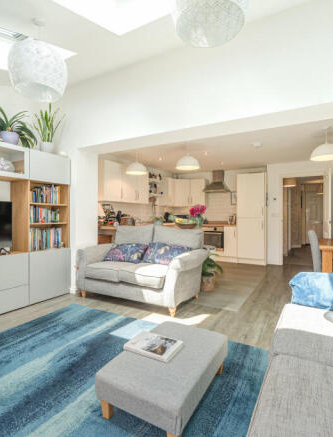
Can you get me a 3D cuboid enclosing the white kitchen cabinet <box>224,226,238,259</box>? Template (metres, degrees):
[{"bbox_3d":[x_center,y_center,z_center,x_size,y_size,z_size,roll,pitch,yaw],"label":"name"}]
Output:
[{"bbox_3d":[1.675,0.580,5.890,0.300,0.760,0.580,0,0,31],"label":"white kitchen cabinet"}]

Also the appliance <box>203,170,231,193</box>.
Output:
[{"bbox_3d":[1.353,-0.981,6.359,0.600,0.640,0.480,0,0,29],"label":"appliance"}]

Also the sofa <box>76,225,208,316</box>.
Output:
[{"bbox_3d":[-0.325,0.590,3.255,1.610,0.960,0.950,0,0,29],"label":"sofa"}]

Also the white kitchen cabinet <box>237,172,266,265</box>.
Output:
[{"bbox_3d":[2.151,0.009,5.860,0.640,2.160,0.600,0,0,29],"label":"white kitchen cabinet"}]

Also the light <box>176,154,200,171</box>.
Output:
[{"bbox_3d":[0.344,-0.950,3.880,0.390,0.240,0.390,0,0,0],"label":"light"}]

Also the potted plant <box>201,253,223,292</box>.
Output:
[{"bbox_3d":[0.660,0.785,3.600,0.400,0.570,0.400,0,0,29],"label":"potted plant"}]

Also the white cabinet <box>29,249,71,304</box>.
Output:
[{"bbox_3d":[-1.753,0.764,3.345,0.420,0.650,0.600,0,0,29],"label":"white cabinet"}]

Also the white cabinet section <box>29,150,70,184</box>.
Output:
[{"bbox_3d":[-1.747,-0.680,3.354,0.420,0.385,0.588,0,0,32],"label":"white cabinet section"}]

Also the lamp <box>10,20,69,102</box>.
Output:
[{"bbox_3d":[-1.040,-1.317,1.930,0.420,0.580,0.420,0,0,29],"label":"lamp"}]

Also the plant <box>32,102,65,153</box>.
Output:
[{"bbox_3d":[-1.641,-1.205,3.262,0.350,0.710,0.400,0,0,32],"label":"plant"}]

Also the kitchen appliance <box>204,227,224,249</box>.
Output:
[{"bbox_3d":[1.305,0.494,6.294,0.600,0.580,0.550,0,0,29],"label":"kitchen appliance"}]

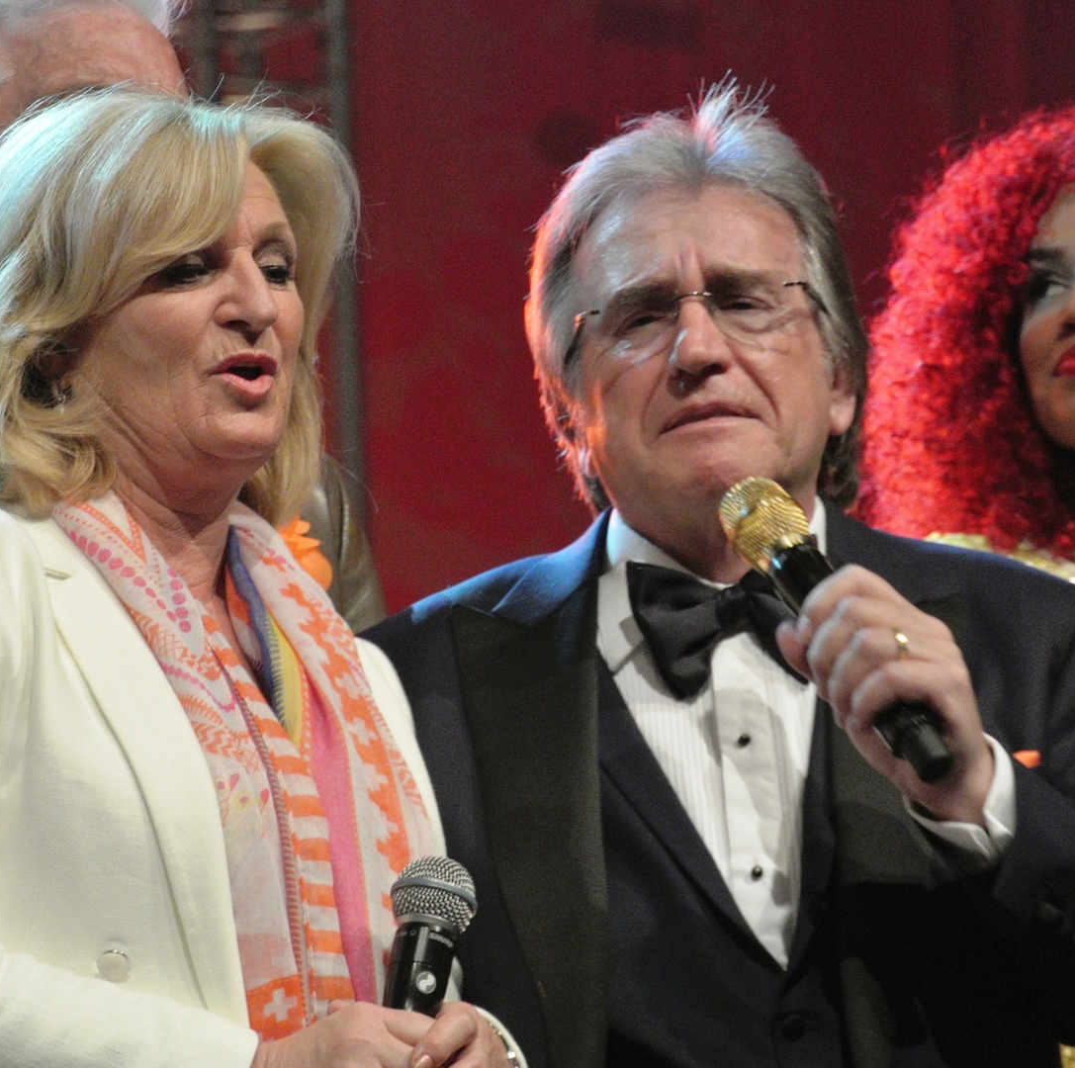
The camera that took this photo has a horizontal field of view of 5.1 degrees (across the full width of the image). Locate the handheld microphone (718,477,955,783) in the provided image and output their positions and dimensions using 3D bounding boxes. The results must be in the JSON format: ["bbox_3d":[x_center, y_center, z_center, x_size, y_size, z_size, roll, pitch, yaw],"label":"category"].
[{"bbox_3d":[0.181,0.057,7.200,0.047,0.240,0.047,-34,-24,0],"label":"handheld microphone"}]

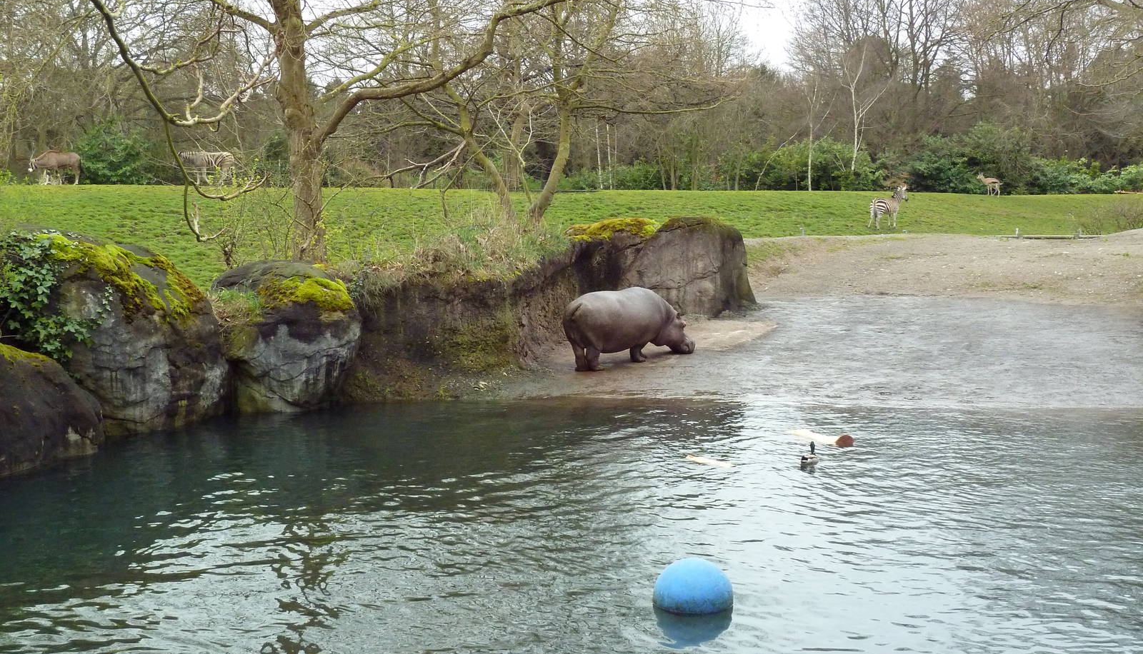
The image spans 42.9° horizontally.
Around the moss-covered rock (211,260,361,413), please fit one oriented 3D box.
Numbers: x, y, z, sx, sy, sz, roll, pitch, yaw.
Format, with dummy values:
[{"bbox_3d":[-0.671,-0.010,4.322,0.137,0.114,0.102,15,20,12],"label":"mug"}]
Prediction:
[{"bbox_3d":[-4.634,0.138,23.600,2.200,2.400,2.100,-2,6,-20],"label":"moss-covered rock"}]

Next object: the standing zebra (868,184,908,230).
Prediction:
[{"bbox_3d":[13.291,-5.024,61.000,2.000,1.830,0.520,-4,7,-38],"label":"standing zebra"}]

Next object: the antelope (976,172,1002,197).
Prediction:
[{"bbox_3d":[20.135,-6.862,70.000,1.150,1.130,0.330,3,6,30],"label":"antelope"}]

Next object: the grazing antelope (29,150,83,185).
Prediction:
[{"bbox_3d":[-18.489,-5.737,52.000,1.880,1.270,0.500,-2,5,-17],"label":"grazing antelope"}]

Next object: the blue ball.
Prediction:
[{"bbox_3d":[1.005,2.242,12.000,0.665,0.665,0.665,0,5,0],"label":"blue ball"}]

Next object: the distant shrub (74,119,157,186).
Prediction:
[{"bbox_3d":[-17.885,-6.832,57.000,3.300,2.700,2.700,-2,5,-17],"label":"distant shrub"}]

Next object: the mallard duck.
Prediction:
[{"bbox_3d":[2.992,1.608,18.300,0.200,0.300,0.450,3,6,29],"label":"mallard duck"}]

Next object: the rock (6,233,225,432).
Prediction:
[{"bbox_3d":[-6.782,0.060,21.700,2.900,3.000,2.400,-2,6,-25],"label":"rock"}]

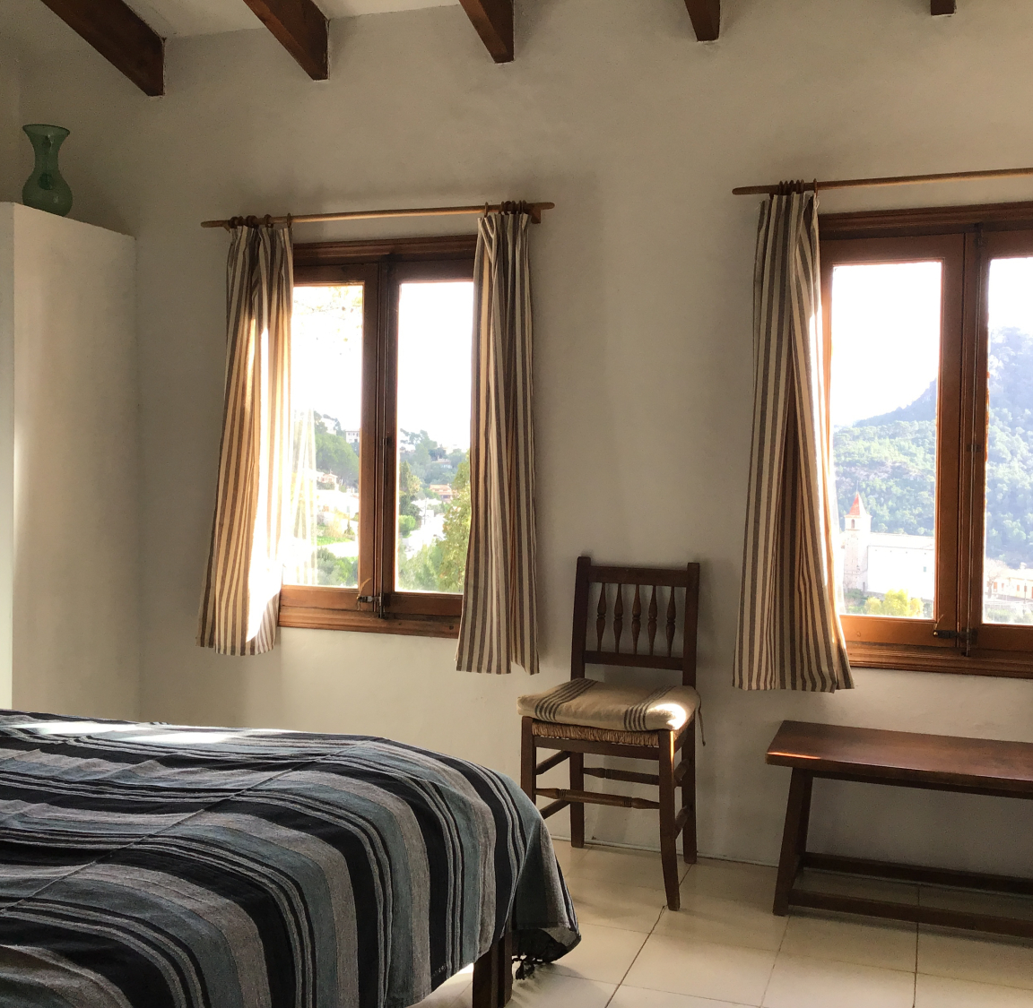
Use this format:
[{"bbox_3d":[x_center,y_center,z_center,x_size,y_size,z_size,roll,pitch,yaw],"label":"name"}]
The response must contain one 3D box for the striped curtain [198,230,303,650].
[{"bbox_3d":[-0.919,-0.214,4.099,0.390,1.450,0.122,1,2,20],"label":"striped curtain"}]

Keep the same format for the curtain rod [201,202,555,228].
[{"bbox_3d":[-0.482,-0.931,3.919,1.278,0.047,0.058,1,2,20],"label":"curtain rod"}]

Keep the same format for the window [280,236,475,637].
[{"bbox_3d":[-0.464,-0.222,4.011,0.932,1.307,0.111,1,2,20],"label":"window"}]

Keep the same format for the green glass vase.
[{"bbox_3d":[-1.586,-1.116,4.072,0.169,0.306,0.169,1,2,20],"label":"green glass vase"}]

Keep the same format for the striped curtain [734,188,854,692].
[{"bbox_3d":[0.808,-0.171,3.464,0.344,1.456,0.122,1,2,20],"label":"striped curtain"}]

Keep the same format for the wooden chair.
[{"bbox_3d":[0.297,0.625,3.478,0.469,0.899,0.495,1,2,20],"label":"wooden chair"}]

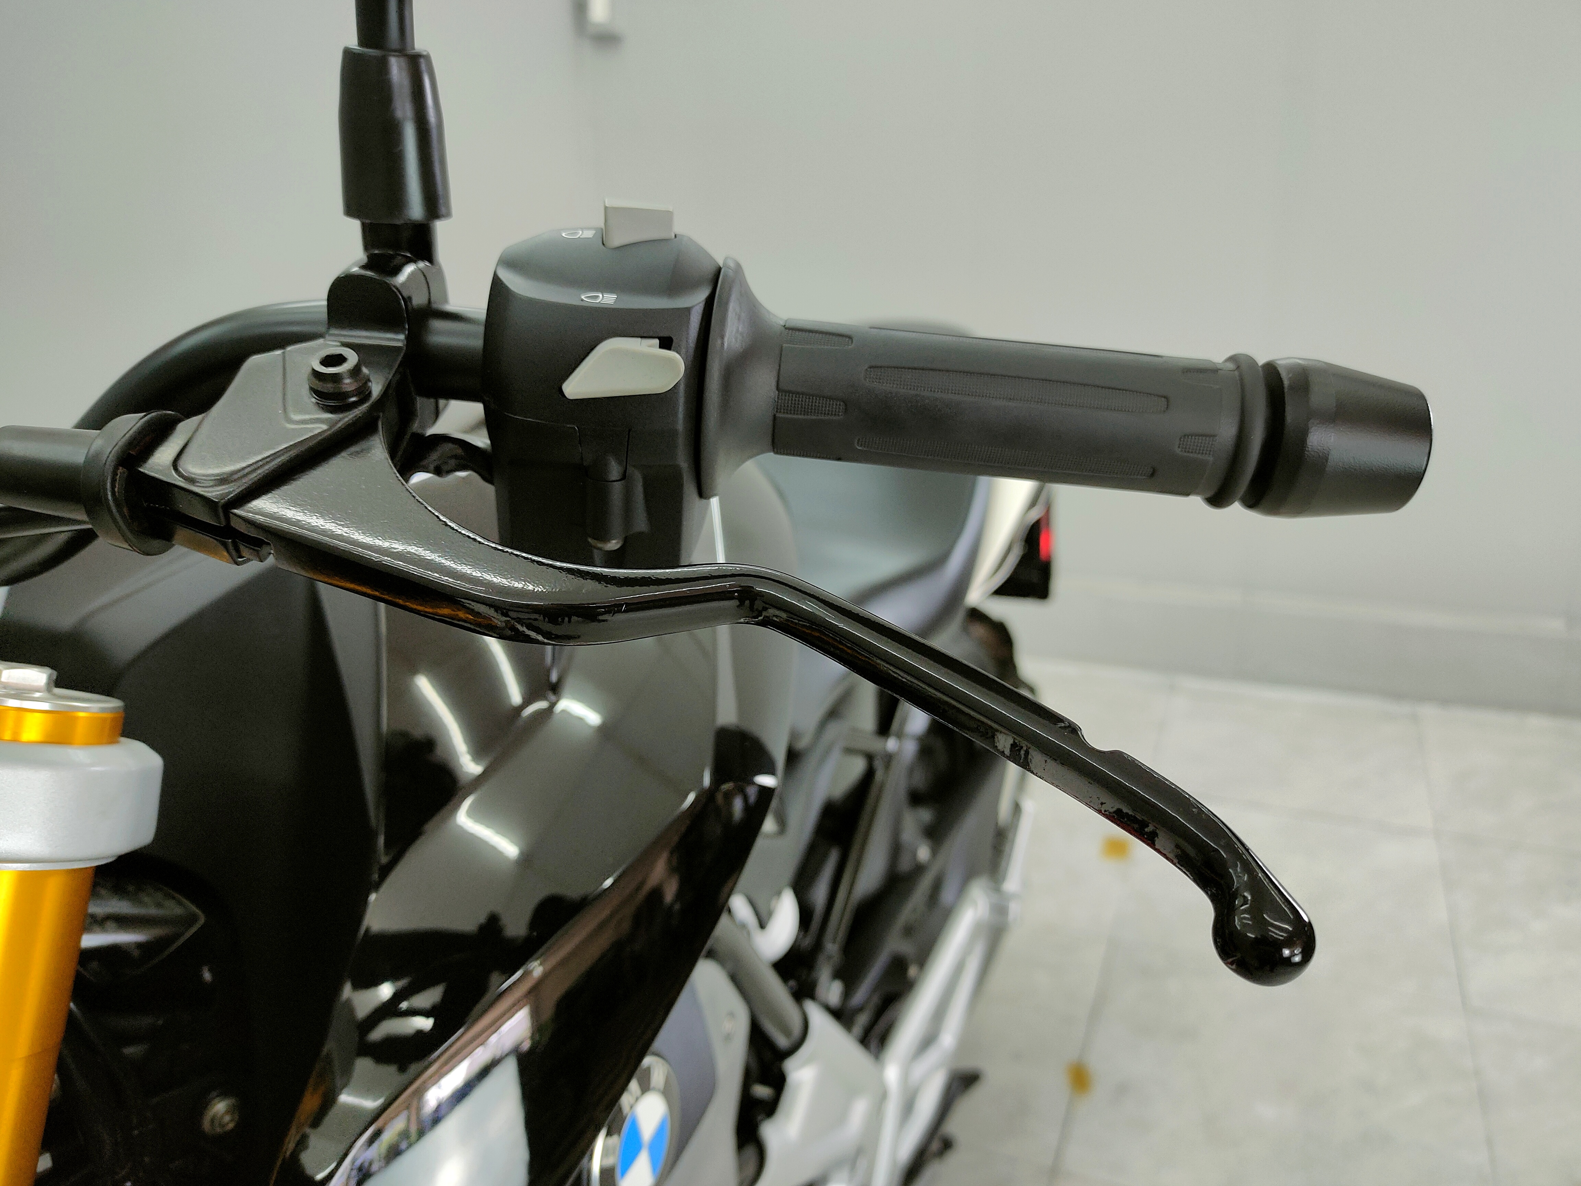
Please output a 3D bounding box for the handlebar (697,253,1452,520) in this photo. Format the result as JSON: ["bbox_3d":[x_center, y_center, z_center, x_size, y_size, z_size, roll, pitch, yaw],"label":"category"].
[{"bbox_3d":[0.062,-0.042,0.342,0.165,0.057,0.057,7,21,6],"label":"handlebar"}]

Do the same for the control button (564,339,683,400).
[{"bbox_3d":[-0.037,-0.050,0.327,0.026,0.013,0.010,7,21,6],"label":"control button"}]

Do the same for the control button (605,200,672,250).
[{"bbox_3d":[-0.037,-0.091,0.361,0.016,0.011,0.010,7,21,6],"label":"control button"}]

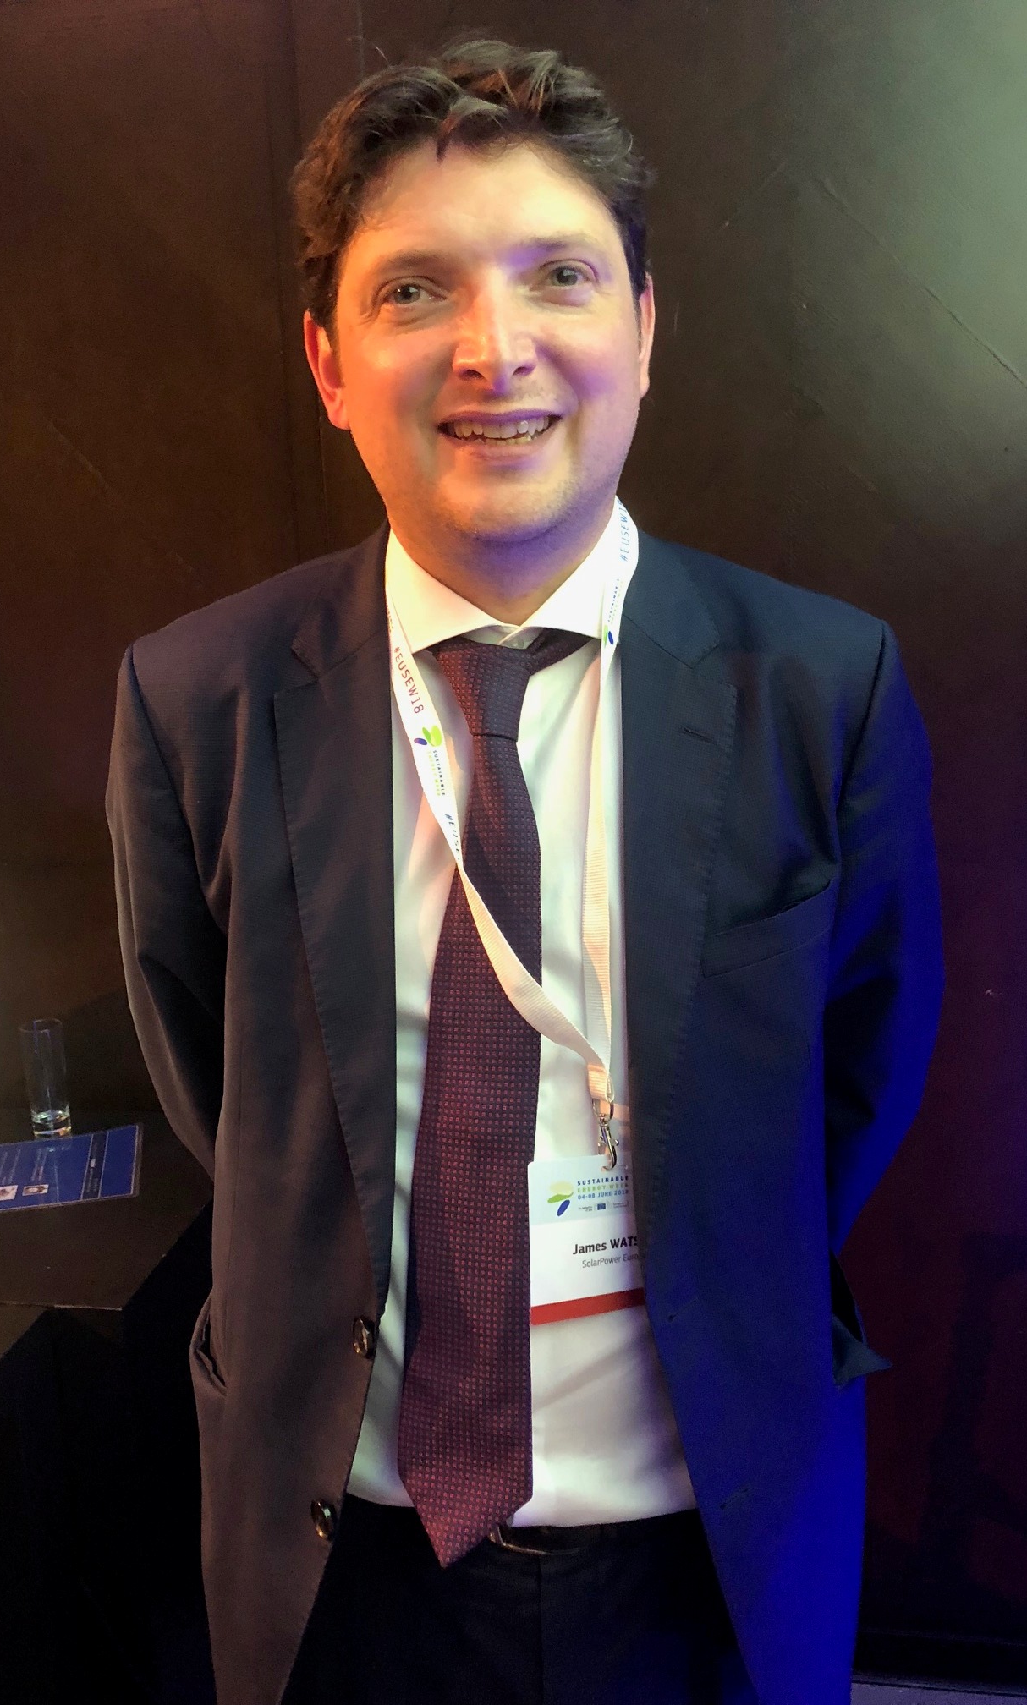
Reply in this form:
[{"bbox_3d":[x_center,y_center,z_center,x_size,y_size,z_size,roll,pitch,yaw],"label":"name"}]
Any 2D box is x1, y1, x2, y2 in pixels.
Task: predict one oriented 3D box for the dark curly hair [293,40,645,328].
[{"bbox_3d":[-0.021,-0.309,0.705,0.188,0.175,0.205,-6,11,-4],"label":"dark curly hair"}]

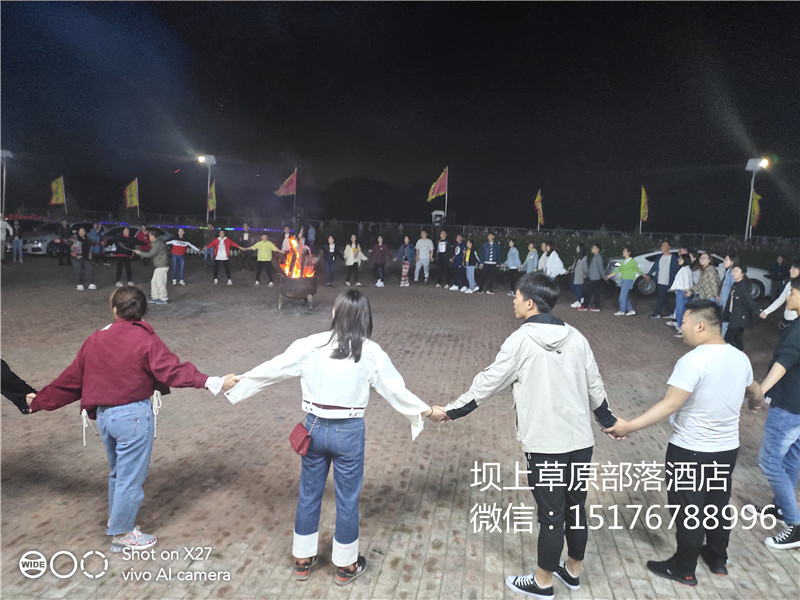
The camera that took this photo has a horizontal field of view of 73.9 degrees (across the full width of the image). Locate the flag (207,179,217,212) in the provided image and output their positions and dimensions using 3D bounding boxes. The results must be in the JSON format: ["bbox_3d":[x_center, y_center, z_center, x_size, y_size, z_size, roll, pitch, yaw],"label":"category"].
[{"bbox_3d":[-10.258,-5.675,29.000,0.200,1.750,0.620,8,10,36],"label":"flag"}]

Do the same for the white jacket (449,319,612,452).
[{"bbox_3d":[0.684,0.450,2.828,0.860,0.710,0.420,-1,8,-18],"label":"white jacket"}]

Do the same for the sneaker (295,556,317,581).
[{"bbox_3d":[-0.529,1.535,3.161,0.100,0.110,0.260,3,8,13],"label":"sneaker"}]

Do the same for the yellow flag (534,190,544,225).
[{"bbox_3d":[8.658,-5.741,32.987,0.620,2.100,0.400,4,9,15],"label":"yellow flag"}]

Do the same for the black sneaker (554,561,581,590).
[{"bbox_3d":[0.936,1.570,3.144,0.100,0.115,0.280,-3,10,-30],"label":"black sneaker"}]

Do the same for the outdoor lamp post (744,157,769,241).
[{"bbox_3d":[16.644,-3.915,25.282,1.000,5.750,1.200,4,8,13],"label":"outdoor lamp post"}]

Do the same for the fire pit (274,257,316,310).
[{"bbox_3d":[-2.443,-0.419,12.426,1.000,1.180,0.920,2,8,0],"label":"fire pit"}]

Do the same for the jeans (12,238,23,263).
[{"bbox_3d":[-15.468,-2.067,21.494,0.410,0.870,0.270,-2,9,-27],"label":"jeans"}]

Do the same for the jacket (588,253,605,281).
[{"bbox_3d":[4.917,-0.838,13.300,0.360,0.680,0.440,-3,9,-25],"label":"jacket"}]

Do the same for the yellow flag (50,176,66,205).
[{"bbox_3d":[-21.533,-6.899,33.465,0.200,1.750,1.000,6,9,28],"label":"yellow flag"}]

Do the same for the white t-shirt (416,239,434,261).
[{"bbox_3d":[0.854,-1.655,17.790,0.580,0.780,0.300,2,8,0],"label":"white t-shirt"}]

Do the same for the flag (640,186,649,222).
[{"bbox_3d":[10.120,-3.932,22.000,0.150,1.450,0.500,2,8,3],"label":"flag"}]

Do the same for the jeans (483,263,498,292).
[{"bbox_3d":[2.741,-0.682,16.100,0.460,0.900,0.300,3,8,14],"label":"jeans"}]

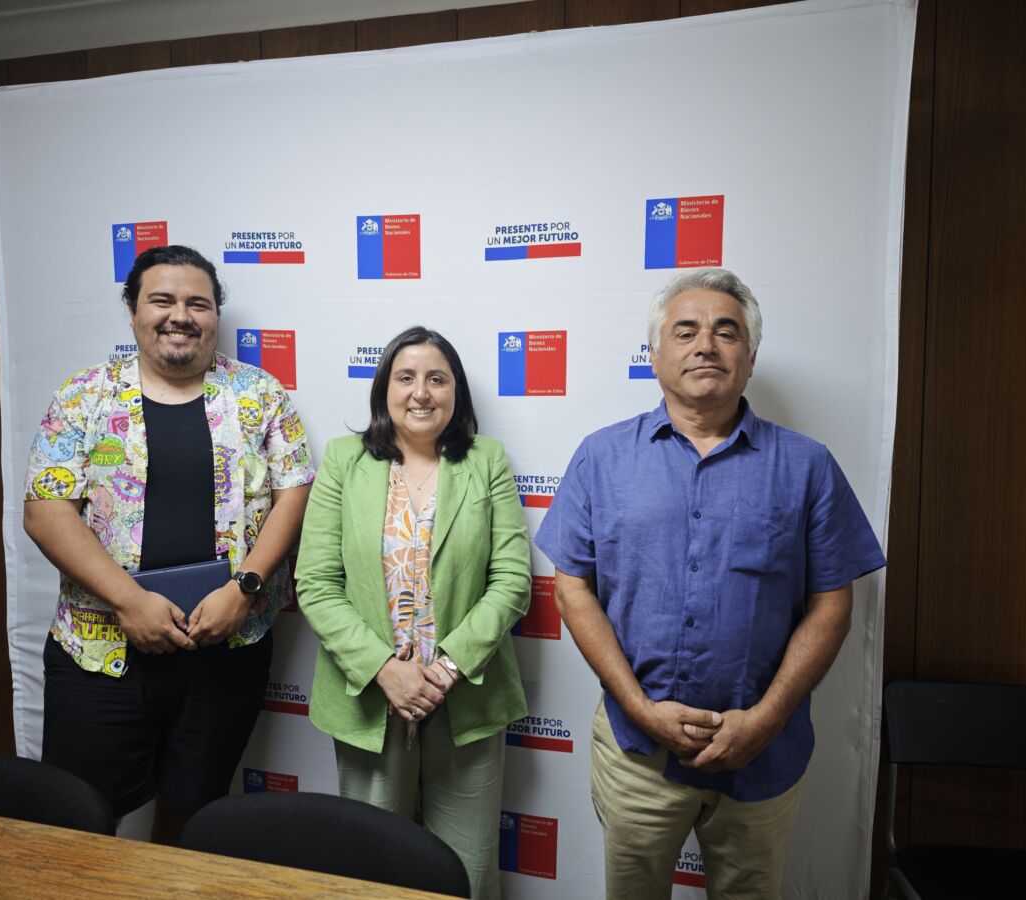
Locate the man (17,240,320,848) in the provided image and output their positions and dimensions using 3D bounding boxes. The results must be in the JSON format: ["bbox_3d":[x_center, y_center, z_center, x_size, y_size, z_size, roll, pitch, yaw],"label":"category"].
[{"bbox_3d":[-0.704,0.438,1.682,0.560,1.740,0.420,-1,3,-22],"label":"man"}]

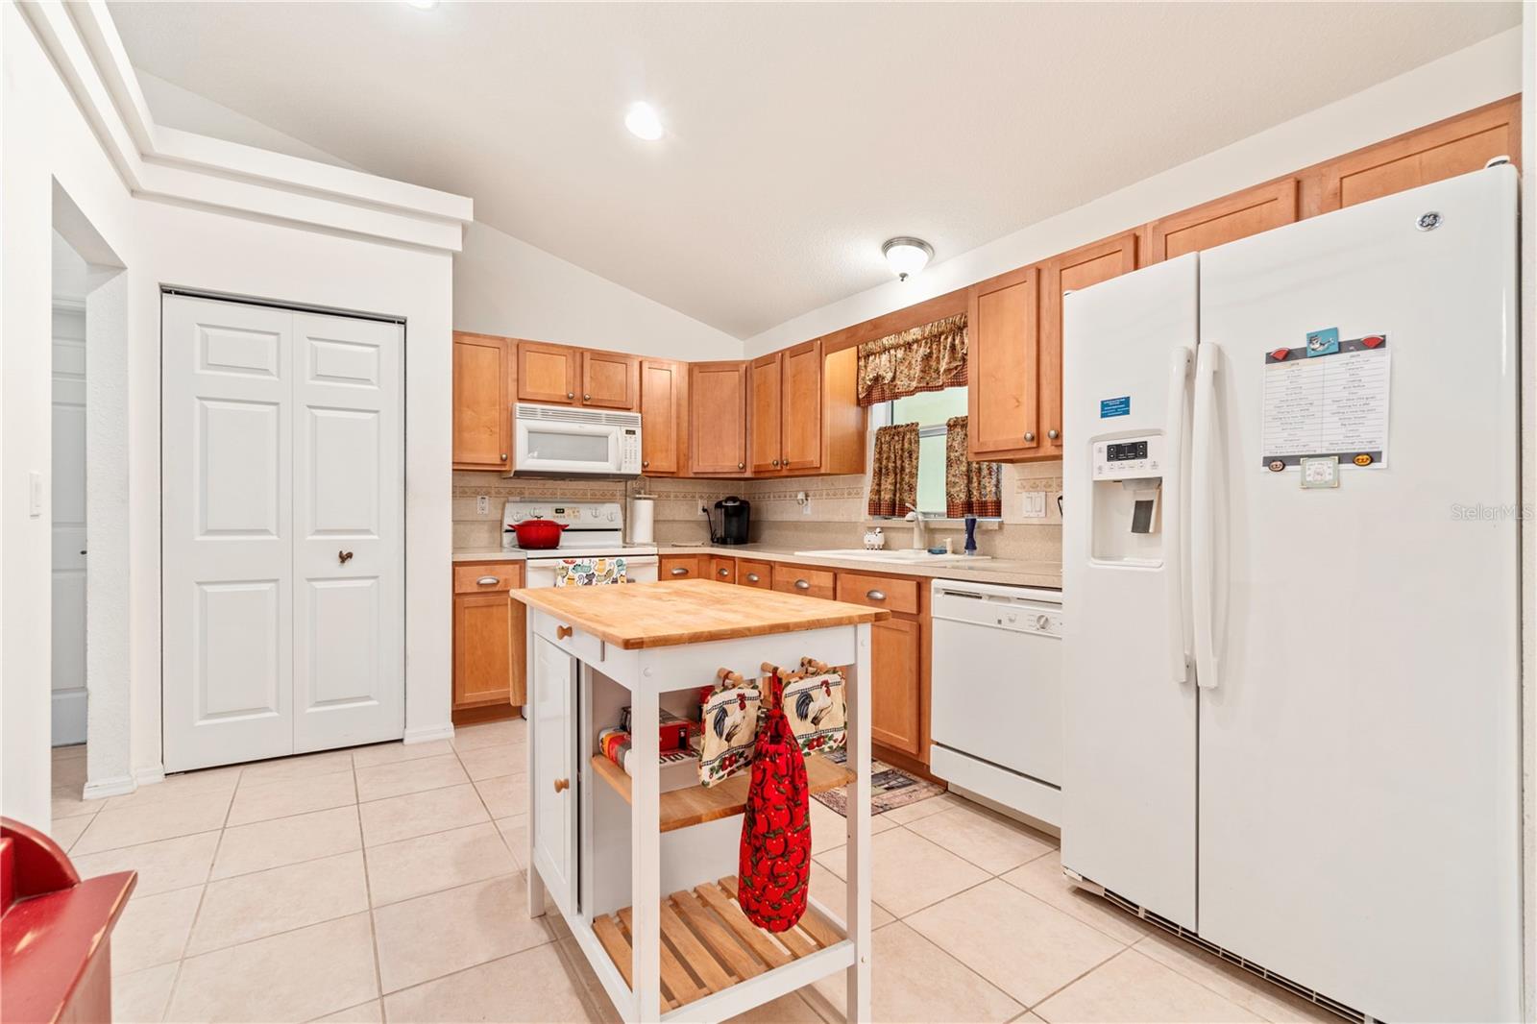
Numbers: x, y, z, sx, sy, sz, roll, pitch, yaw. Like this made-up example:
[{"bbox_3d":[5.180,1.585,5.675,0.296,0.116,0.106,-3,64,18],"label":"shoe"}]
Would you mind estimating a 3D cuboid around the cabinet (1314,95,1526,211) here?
[{"bbox_3d":[1.815,-0.839,1.751,0.320,0.320,0.435,0,0,-34],"label":"cabinet"}]

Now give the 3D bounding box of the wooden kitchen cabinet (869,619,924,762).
[{"bbox_3d":[0.710,0.725,2.983,0.605,0.571,0.515,0,1,-35],"label":"wooden kitchen cabinet"}]

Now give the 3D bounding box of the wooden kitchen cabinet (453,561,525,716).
[{"bbox_3d":[-1.619,0.666,3.563,0.383,0.841,0.626,0,1,-35],"label":"wooden kitchen cabinet"}]

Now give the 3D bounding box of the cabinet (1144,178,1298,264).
[{"bbox_3d":[1.561,-0.839,2.115,0.320,0.320,0.440,0,0,-34],"label":"cabinet"}]

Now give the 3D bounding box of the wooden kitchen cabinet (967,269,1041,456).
[{"bbox_3d":[1.110,-0.612,2.761,0.320,0.772,0.345,0,0,-34],"label":"wooden kitchen cabinet"}]

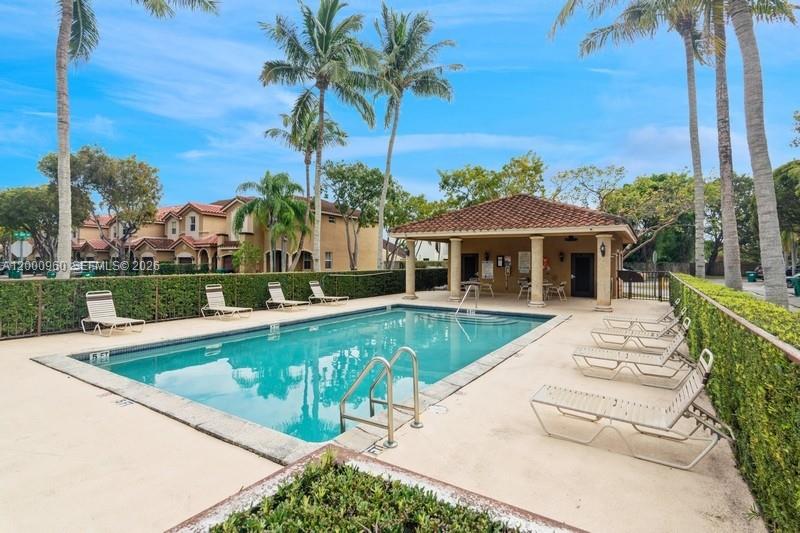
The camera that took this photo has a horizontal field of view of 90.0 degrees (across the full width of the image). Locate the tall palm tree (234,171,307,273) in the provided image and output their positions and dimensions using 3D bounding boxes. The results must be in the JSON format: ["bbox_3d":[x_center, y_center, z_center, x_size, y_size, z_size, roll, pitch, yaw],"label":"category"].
[{"bbox_3d":[-7.800,-2.260,24.050,4.400,7.000,4.400,1,1,32],"label":"tall palm tree"}]

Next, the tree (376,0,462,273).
[{"bbox_3d":[0.800,-6.330,21.500,4.750,15.400,4.750,1,1,0],"label":"tree"}]

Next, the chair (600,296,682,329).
[{"bbox_3d":[5.707,1.157,9.451,1.553,0.885,0.618,1,1,32],"label":"chair"}]

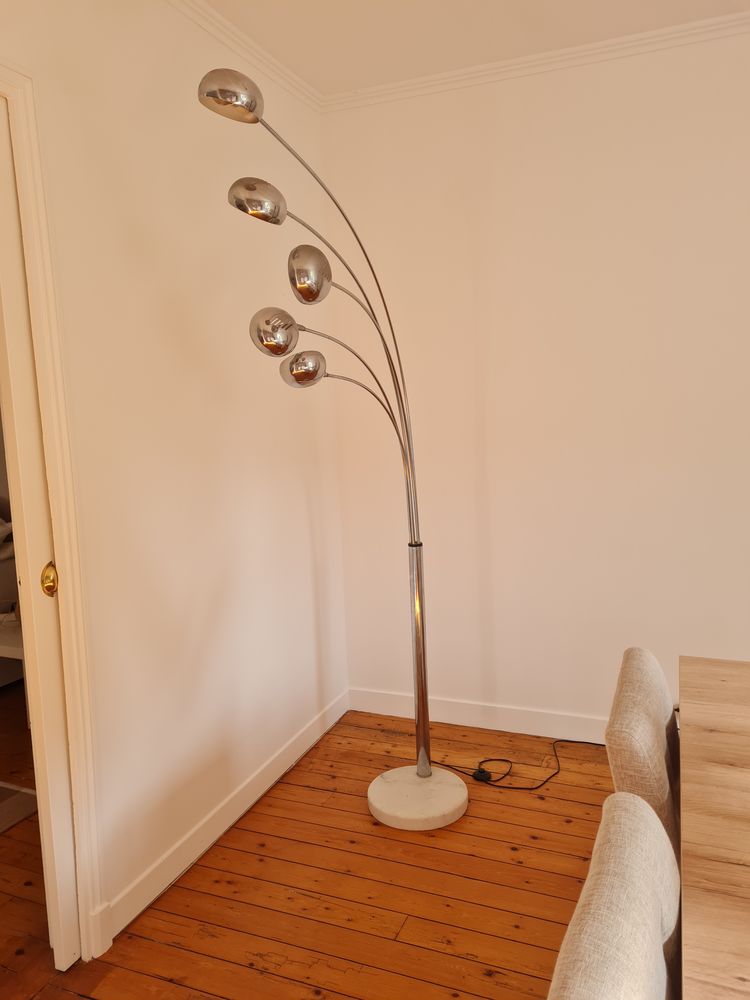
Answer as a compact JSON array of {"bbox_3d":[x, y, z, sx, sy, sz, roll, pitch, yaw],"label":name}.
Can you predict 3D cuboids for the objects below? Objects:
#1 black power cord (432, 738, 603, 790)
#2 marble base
[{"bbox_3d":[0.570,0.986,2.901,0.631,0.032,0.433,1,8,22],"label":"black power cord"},{"bbox_3d":[0.150,1.032,2.612,0.350,0.043,0.350,-2,7,0],"label":"marble base"}]

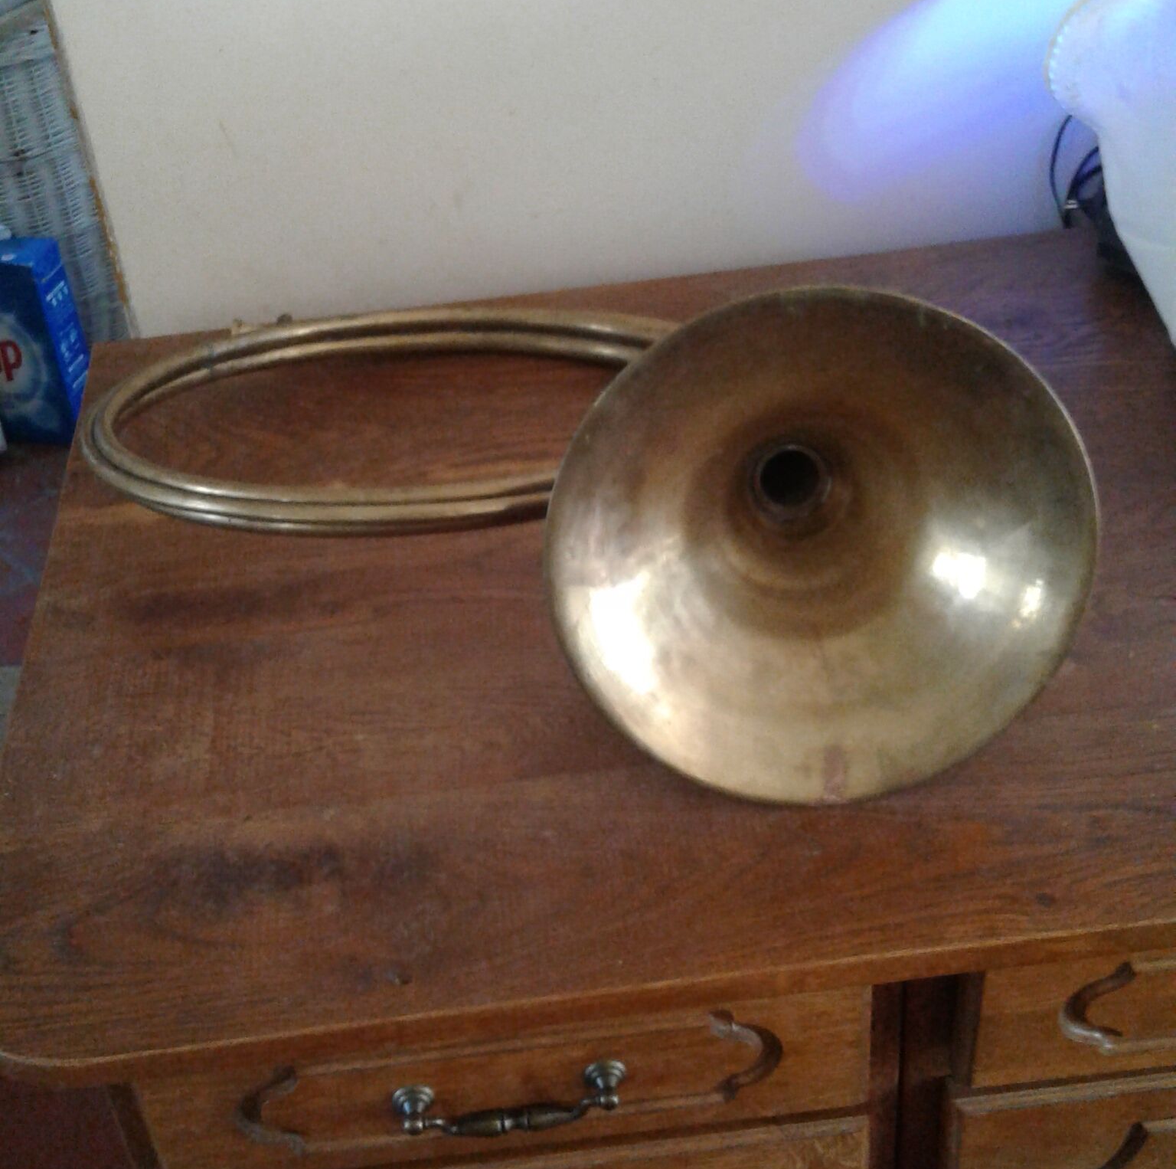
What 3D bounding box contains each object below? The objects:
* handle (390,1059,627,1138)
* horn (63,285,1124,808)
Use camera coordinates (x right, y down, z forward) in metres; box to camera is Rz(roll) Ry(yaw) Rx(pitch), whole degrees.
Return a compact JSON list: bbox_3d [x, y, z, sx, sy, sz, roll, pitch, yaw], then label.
[{"bbox_3d":[-0.036,0.250,0.788,0.114,0.023,0.023,-7,37,-3],"label":"handle"},{"bbox_3d":[-0.036,-0.119,0.999,0.565,0.261,0.509,-3,29,2],"label":"horn"}]

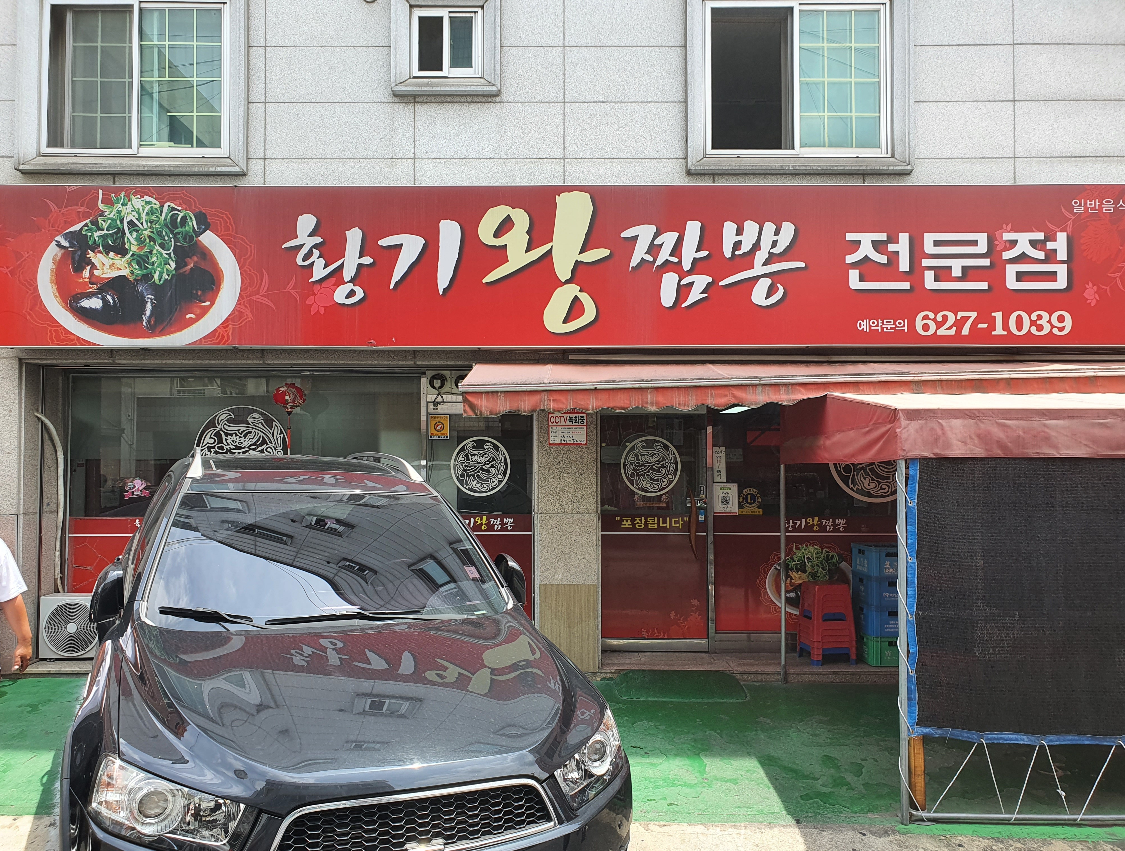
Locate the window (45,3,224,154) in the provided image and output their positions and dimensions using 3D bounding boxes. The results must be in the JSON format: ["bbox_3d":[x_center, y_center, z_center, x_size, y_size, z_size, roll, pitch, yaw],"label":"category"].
[{"bbox_3d":[-3.511,-2.856,7.016,1.547,1.290,0.120,0,-1,0],"label":"window"}]

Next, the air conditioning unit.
[{"bbox_3d":[-4.038,1.730,7.359,0.760,0.545,0.280,0,-1,0],"label":"air conditioning unit"}]

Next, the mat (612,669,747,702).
[{"bbox_3d":[0.901,2.015,6.573,0.988,0.070,0.511,0,-1,0],"label":"mat"}]

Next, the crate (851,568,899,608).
[{"bbox_3d":[2.720,1.383,7.243,0.385,0.248,0.405,0,-1,-9],"label":"crate"}]

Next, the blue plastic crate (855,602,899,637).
[{"bbox_3d":[2.721,1.624,7.237,0.385,0.248,0.405,0,-1,-9],"label":"blue plastic crate"}]

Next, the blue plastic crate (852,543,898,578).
[{"bbox_3d":[2.720,1.141,7.249,0.385,0.248,0.405,0,-1,-9],"label":"blue plastic crate"}]

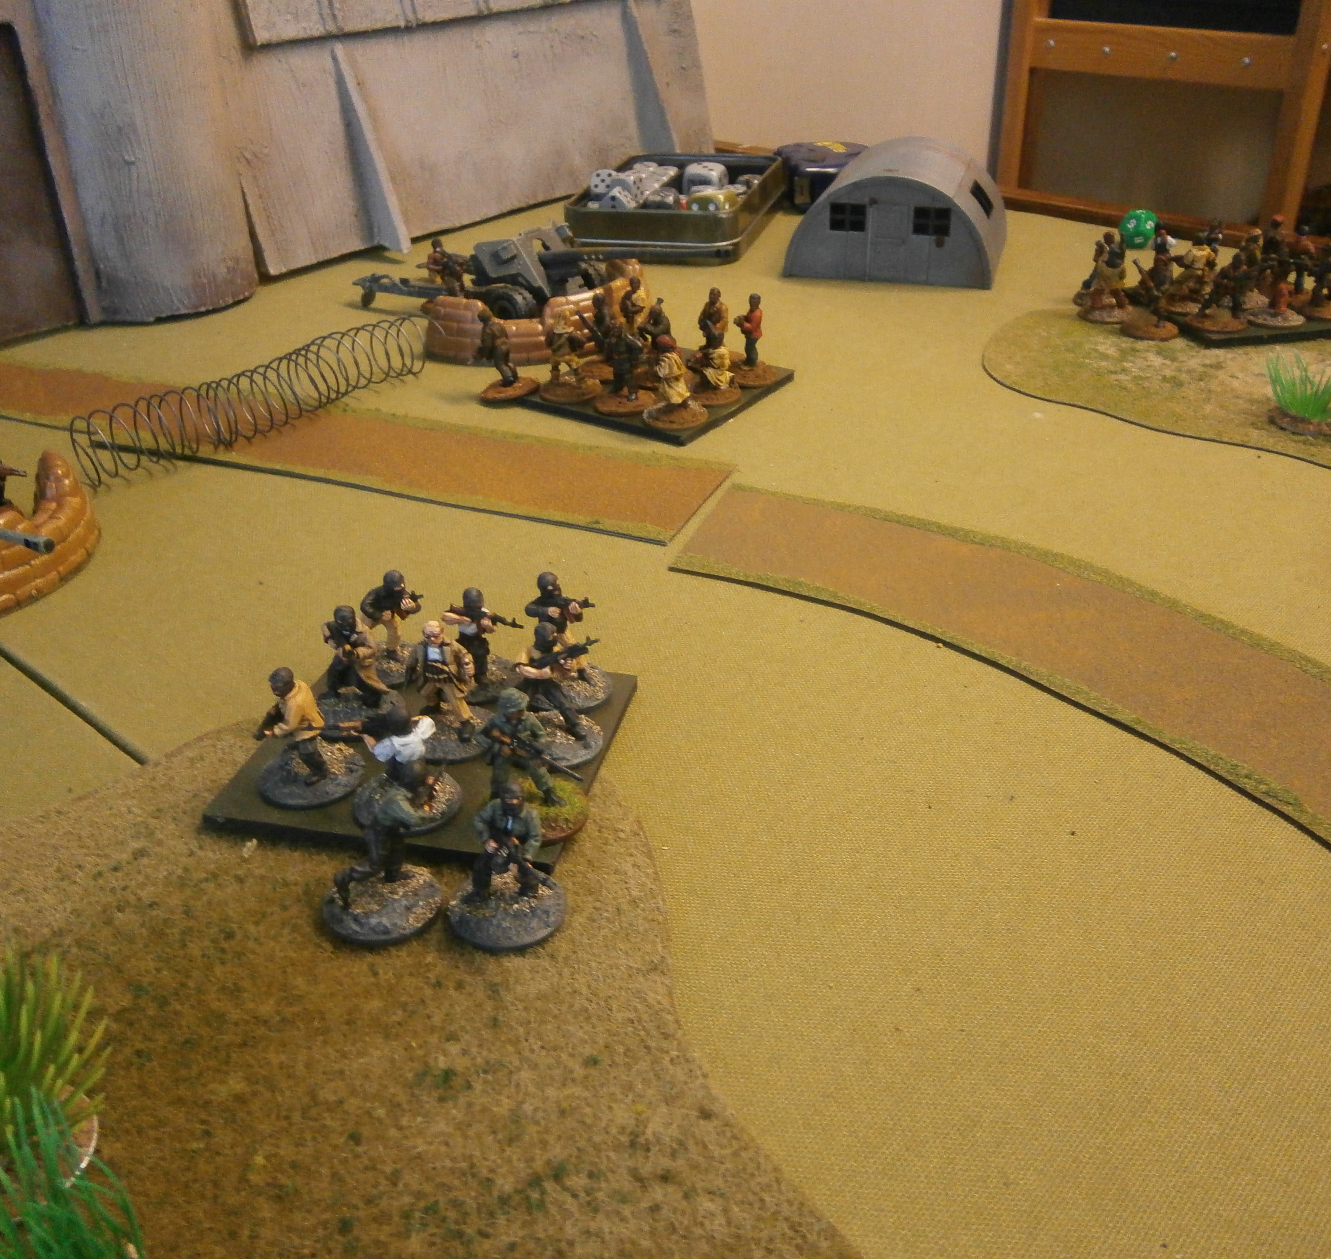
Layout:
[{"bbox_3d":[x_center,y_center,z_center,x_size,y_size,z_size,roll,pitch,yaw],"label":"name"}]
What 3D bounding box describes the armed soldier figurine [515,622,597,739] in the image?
[{"bbox_3d":[-0.026,0.012,0.305,0.020,0.030,0.016,16,36,27],"label":"armed soldier figurine"}]

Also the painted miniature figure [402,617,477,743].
[{"bbox_3d":[-0.055,0.011,0.309,0.018,0.030,0.016,-12,33,-14],"label":"painted miniature figure"}]

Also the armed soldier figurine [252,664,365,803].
[{"bbox_3d":[-0.084,0.022,0.289,0.025,0.031,0.026,24,40,35],"label":"armed soldier figurine"}]

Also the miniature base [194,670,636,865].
[{"bbox_3d":[-0.056,0.029,0.309,0.083,0.004,0.074,6,32,12],"label":"miniature base"}]

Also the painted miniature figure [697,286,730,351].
[{"bbox_3d":[0.021,-0.129,0.531,0.013,0.030,0.011,9,33,18],"label":"painted miniature figure"}]

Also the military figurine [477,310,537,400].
[{"bbox_3d":[-0.068,-0.111,0.507,0.025,0.033,0.025,-5,32,15],"label":"military figurine"}]

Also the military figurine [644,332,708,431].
[{"bbox_3d":[0.004,-0.097,0.481,0.025,0.034,0.025,-13,33,-16],"label":"military figurine"}]

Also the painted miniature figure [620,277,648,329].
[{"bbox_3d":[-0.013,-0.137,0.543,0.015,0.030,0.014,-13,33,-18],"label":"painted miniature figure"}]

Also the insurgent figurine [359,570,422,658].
[{"bbox_3d":[-0.073,-0.004,0.337,0.016,0.028,0.015,18,37,30],"label":"insurgent figurine"}]

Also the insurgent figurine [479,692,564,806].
[{"bbox_3d":[-0.031,0.026,0.282,0.020,0.030,0.017,23,40,35],"label":"insurgent figurine"}]

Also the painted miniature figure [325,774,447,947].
[{"bbox_3d":[-0.059,0.044,0.258,0.025,0.030,0.027,23,39,34],"label":"painted miniature figure"}]

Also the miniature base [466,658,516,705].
[{"bbox_3d":[-0.050,0.012,0.330,0.025,0.002,0.025,-1,31,0],"label":"miniature base"}]

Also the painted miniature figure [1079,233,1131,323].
[{"bbox_3d":[0.204,-0.162,0.576,0.025,0.037,0.025,9,33,17],"label":"painted miniature figure"}]

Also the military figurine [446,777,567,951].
[{"bbox_3d":[-0.033,0.044,0.254,0.025,0.033,0.025,-9,32,-13],"label":"military figurine"}]

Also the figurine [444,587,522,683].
[{"bbox_3d":[-0.047,0.003,0.318,0.019,0.028,0.015,17,36,27],"label":"figurine"}]

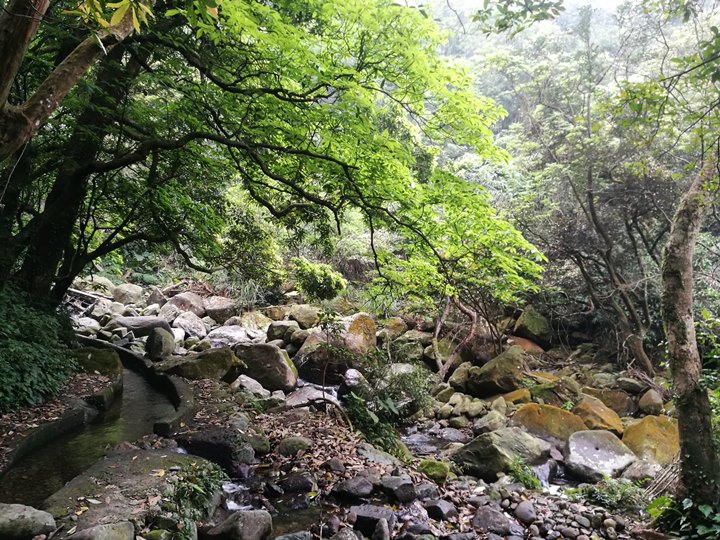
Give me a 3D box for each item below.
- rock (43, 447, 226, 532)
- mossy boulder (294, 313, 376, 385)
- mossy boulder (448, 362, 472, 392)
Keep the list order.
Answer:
[{"bbox_3d":[-1.606,1.592,4.000,1.120,0.360,0.950,0,5,0],"label":"rock"},{"bbox_3d":[-0.362,1.160,8.300,1.200,0.950,1.050,0,2,-3],"label":"mossy boulder"},{"bbox_3d":[1.369,1.464,7.650,0.330,0.370,0.360,0,2,10],"label":"mossy boulder"}]

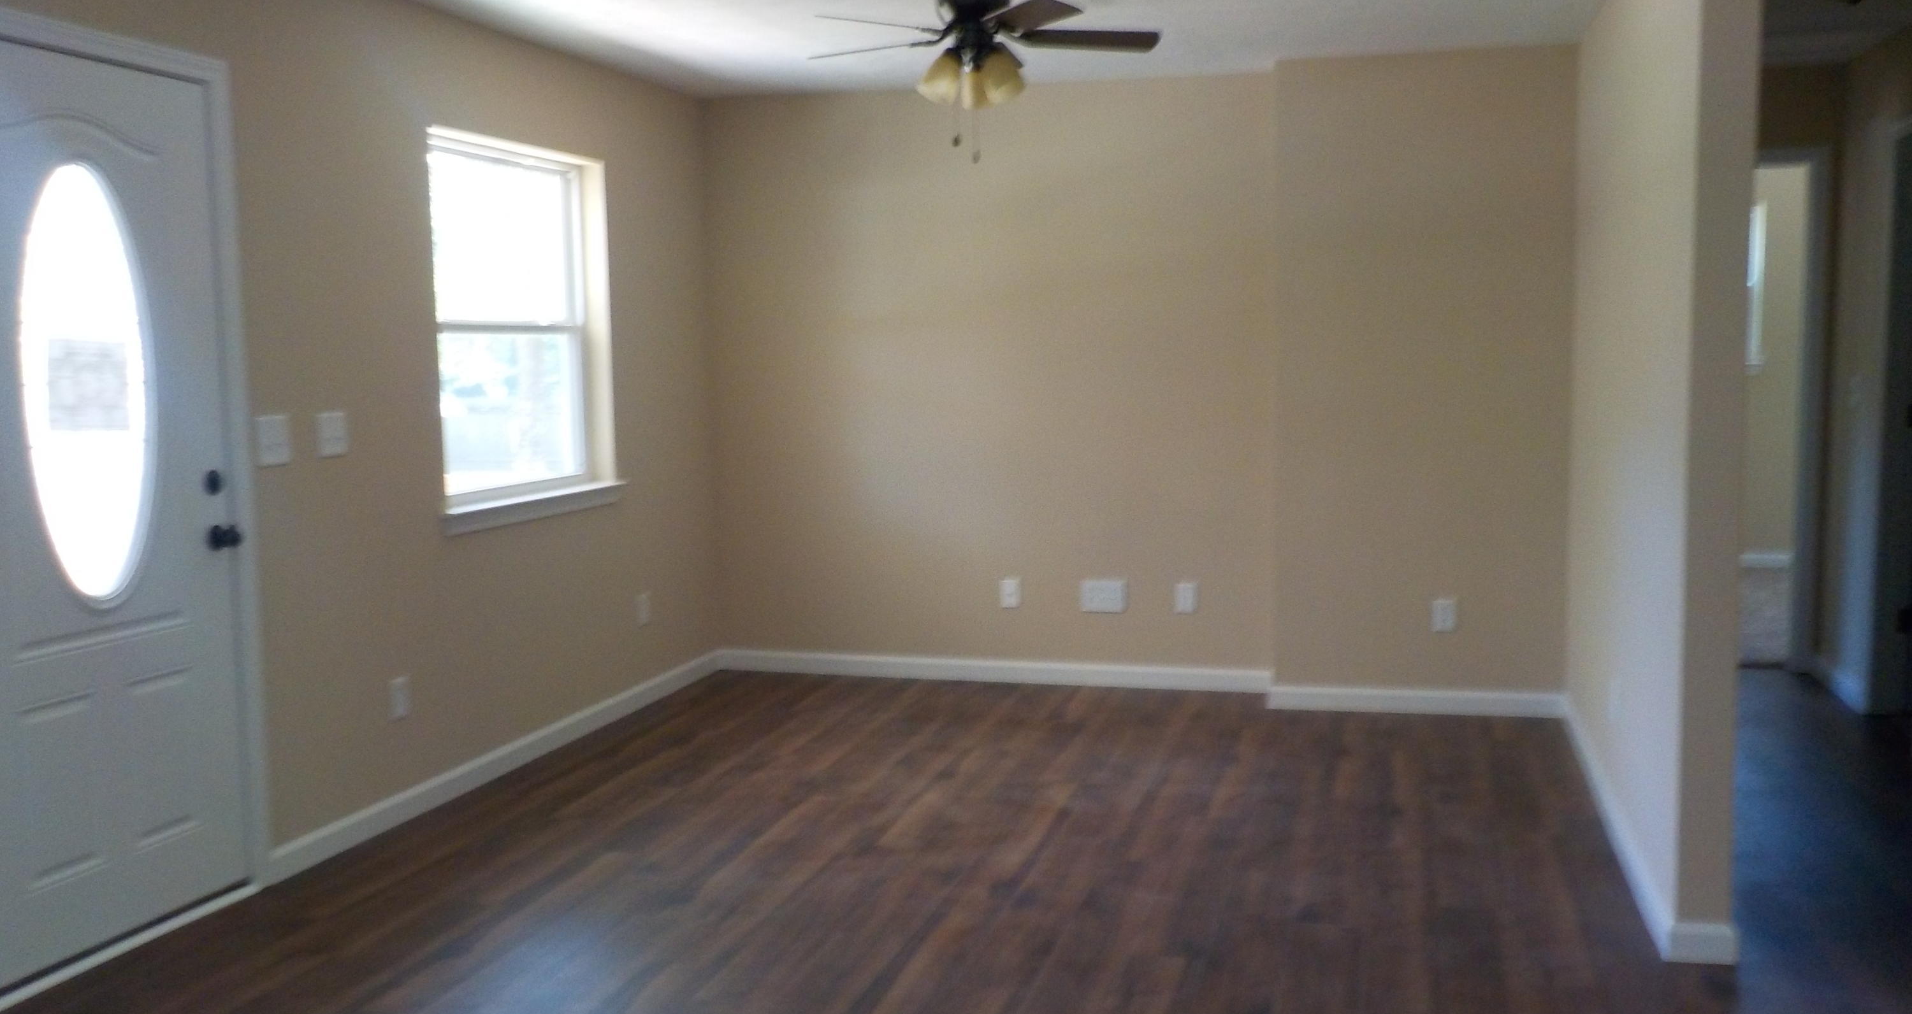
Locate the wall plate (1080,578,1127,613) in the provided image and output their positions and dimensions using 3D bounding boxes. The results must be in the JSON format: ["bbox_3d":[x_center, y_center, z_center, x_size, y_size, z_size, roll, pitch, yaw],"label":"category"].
[{"bbox_3d":[0.603,0.365,6.749,0.175,0.123,0.012,1,6,15],"label":"wall plate"}]

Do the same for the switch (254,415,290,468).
[{"bbox_3d":[-1.796,-0.173,4.366,0.012,0.124,0.122,1,6,15],"label":"switch"}]

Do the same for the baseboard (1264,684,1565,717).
[{"bbox_3d":[1.712,0.730,6.198,1.065,0.084,0.018,1,6,15],"label":"baseboard"}]

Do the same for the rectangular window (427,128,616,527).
[{"bbox_3d":[-1.496,-0.604,5.657,0.120,1.235,1.150,1,6,15],"label":"rectangular window"}]

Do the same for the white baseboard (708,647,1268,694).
[{"bbox_3d":[0.122,0.683,6.911,2.363,0.084,0.018,1,6,15],"label":"white baseboard"}]

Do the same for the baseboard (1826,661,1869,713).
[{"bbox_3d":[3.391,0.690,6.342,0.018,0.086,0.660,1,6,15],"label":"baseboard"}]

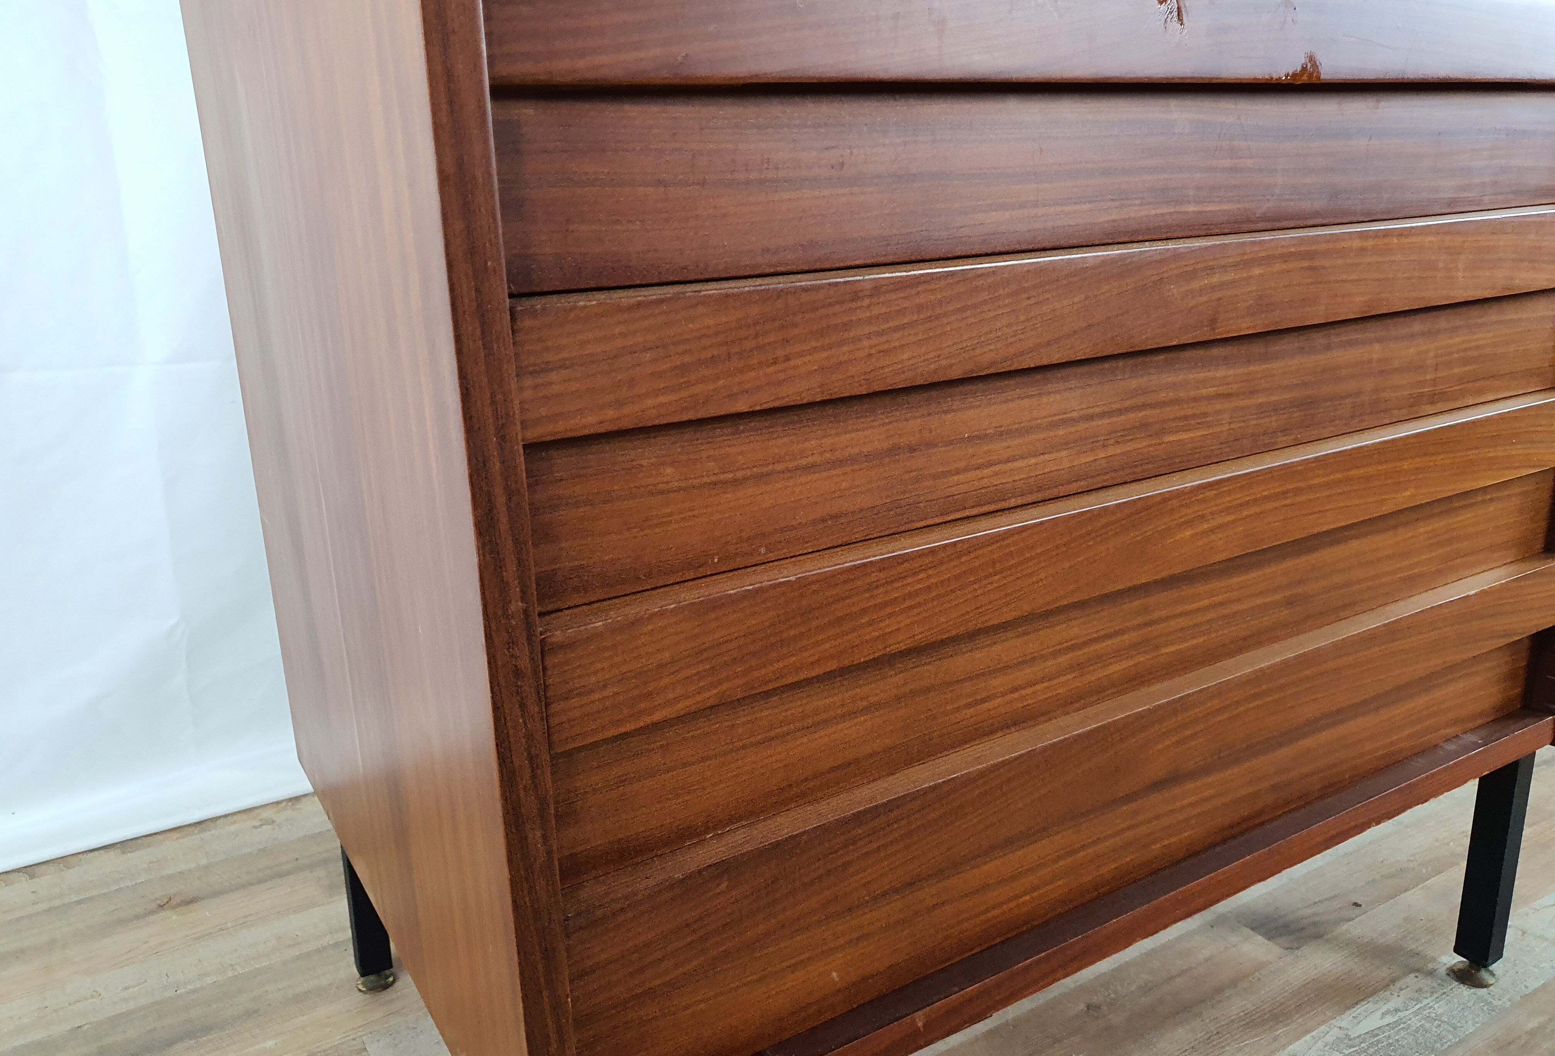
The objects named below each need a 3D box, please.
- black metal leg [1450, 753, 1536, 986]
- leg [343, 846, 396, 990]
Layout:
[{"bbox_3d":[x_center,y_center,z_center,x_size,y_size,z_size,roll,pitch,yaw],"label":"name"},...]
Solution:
[{"bbox_3d":[0.537,0.248,0.876,0.028,0.201,0.028,-11,18,-30],"label":"black metal leg"},{"bbox_3d":[-0.322,0.267,0.904,0.028,0.201,0.028,-11,18,-30],"label":"leg"}]

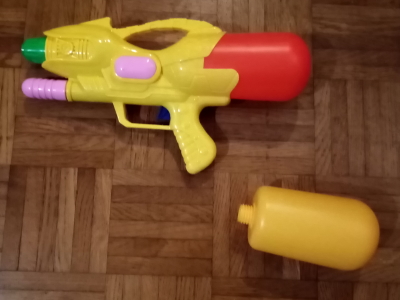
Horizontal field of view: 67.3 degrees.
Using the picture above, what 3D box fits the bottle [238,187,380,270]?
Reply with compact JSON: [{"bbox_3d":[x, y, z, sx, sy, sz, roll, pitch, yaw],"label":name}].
[{"bbox_3d":[0.139,0.096,0.381,0.176,0.089,0.089,9,83,0],"label":"bottle"}]

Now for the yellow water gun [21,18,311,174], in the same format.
[{"bbox_3d":[-0.046,-0.074,0.393,0.385,0.093,0.209,2,83,-1],"label":"yellow water gun"}]

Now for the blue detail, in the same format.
[{"bbox_3d":[-0.047,-0.048,0.394,0.018,0.012,0.018,2,83,-1],"label":"blue detail"}]

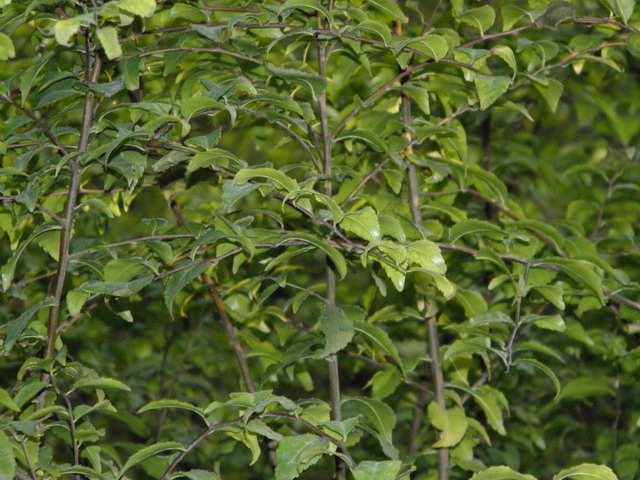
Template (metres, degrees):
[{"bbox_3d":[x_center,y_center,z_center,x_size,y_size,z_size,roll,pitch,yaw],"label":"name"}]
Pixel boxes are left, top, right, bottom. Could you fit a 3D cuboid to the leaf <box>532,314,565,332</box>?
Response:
[{"bbox_3d":[0.227,0.083,4.200,0.032,0.018,0.027,0,3,0],"label":"leaf"}]

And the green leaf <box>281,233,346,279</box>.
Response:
[{"bbox_3d":[-0.006,0.015,4.150,0.071,0.035,0.028,20,0,0],"label":"green leaf"}]

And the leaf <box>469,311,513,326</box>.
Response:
[{"bbox_3d":[0.169,0.078,4.200,0.044,0.016,0.026,0,3,0],"label":"leaf"}]

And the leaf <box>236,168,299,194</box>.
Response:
[{"bbox_3d":[-0.052,-0.057,4.150,0.062,0.024,0.029,5,0,0],"label":"leaf"}]

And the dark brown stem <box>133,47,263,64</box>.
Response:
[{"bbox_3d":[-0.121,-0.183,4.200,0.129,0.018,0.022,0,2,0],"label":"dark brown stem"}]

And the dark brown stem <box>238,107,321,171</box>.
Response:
[{"bbox_3d":[-0.041,-0.103,4.300,0.083,0.065,0.035,0,3,0],"label":"dark brown stem"}]

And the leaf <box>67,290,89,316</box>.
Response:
[{"bbox_3d":[-0.241,0.063,4.200,0.022,0.027,0.018,0,0,0],"label":"leaf"}]

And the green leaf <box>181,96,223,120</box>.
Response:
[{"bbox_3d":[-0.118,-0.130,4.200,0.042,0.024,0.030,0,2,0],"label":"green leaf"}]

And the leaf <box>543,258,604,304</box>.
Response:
[{"bbox_3d":[0.255,0.042,4.250,0.062,0.046,0.035,0,3,0],"label":"leaf"}]

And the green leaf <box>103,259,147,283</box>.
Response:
[{"bbox_3d":[-0.196,0.031,4.250,0.044,0.024,0.026,0,0,0],"label":"green leaf"}]

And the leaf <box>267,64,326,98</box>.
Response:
[{"bbox_3d":[-0.023,-0.155,4.150,0.061,0.020,0.027,22,0,0],"label":"leaf"}]

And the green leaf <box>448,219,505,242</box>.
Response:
[{"bbox_3d":[0.158,-0.010,4.280,0.057,0.024,0.030,0,2,0],"label":"green leaf"}]

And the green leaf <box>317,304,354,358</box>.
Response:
[{"bbox_3d":[0.015,0.090,4.150,0.037,0.053,0.022,0,2,0],"label":"green leaf"}]

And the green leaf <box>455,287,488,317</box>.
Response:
[{"bbox_3d":[0.157,0.066,4.400,0.035,0.031,0.025,0,2,0],"label":"green leaf"}]

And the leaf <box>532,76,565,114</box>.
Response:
[{"bbox_3d":[0.232,-0.148,4.300,0.033,0.037,0.027,0,3,0],"label":"leaf"}]

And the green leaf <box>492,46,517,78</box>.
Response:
[{"bbox_3d":[0.186,-0.179,4.280,0.024,0.032,0.025,0,2,0],"label":"green leaf"}]

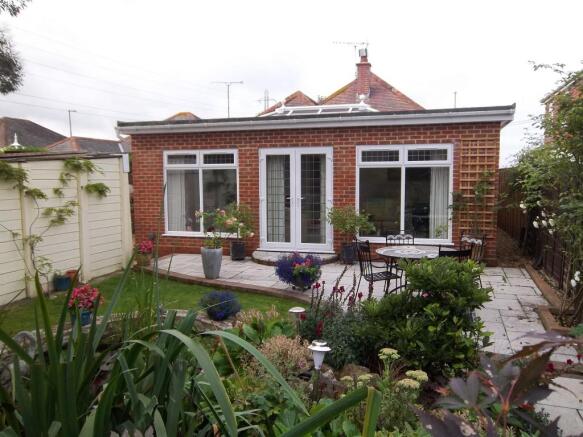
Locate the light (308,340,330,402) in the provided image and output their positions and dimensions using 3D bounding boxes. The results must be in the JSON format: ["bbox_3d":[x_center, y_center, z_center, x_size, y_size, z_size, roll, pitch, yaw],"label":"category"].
[{"bbox_3d":[0.184,1.009,3.100,0.145,0.420,0.145,-1,5,0],"label":"light"}]

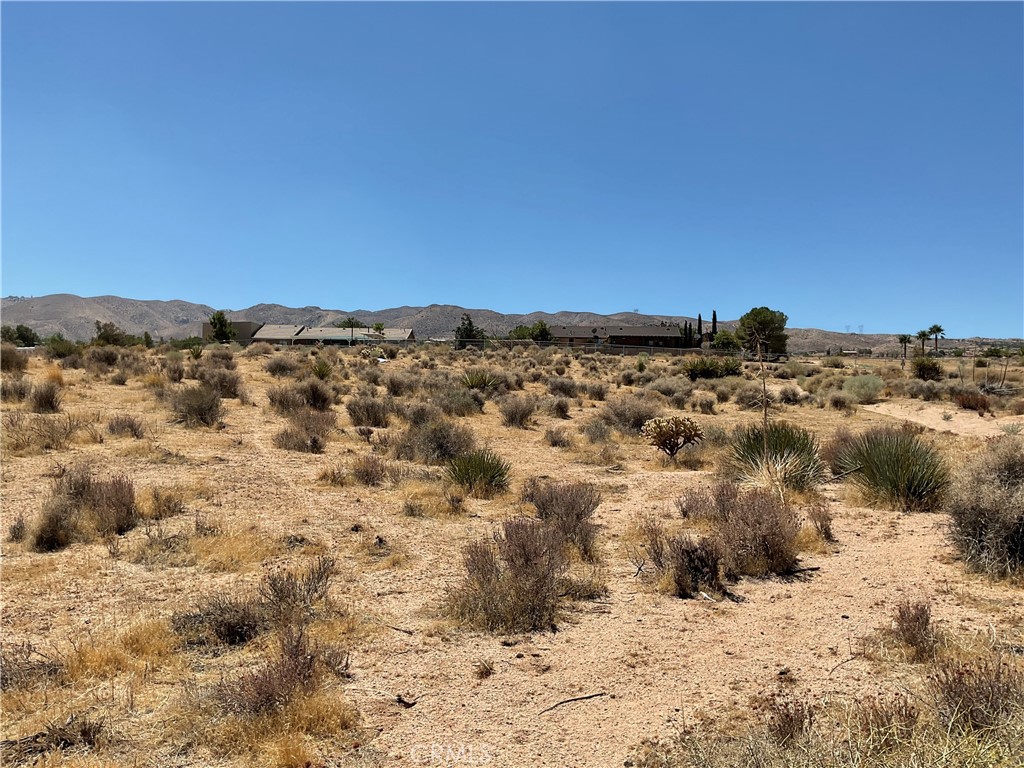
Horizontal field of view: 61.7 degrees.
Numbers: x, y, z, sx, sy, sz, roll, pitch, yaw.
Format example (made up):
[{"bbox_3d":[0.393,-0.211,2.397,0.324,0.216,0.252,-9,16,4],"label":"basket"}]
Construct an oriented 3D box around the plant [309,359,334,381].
[{"bbox_3d":[-6.644,-0.492,30.095,0.804,0.729,0.764,-1,3,-12],"label":"plant"}]

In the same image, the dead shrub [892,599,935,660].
[{"bbox_3d":[2.013,1.209,4.283,0.210,0.280,0.195,1,3,25],"label":"dead shrub"}]

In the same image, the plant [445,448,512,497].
[{"bbox_3d":[-0.356,0.926,8.948,0.682,0.463,0.648,0,3,-2],"label":"plant"}]

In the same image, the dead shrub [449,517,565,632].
[{"bbox_3d":[-0.025,1.038,4.806,0.655,0.574,0.574,0,3,0],"label":"dead shrub"}]

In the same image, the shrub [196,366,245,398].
[{"bbox_3d":[-8.163,-0.082,24.003,1.303,0.815,1.209,-1,3,-19],"label":"shrub"}]

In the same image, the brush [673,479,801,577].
[{"bbox_3d":[1.621,1.001,6.156,0.882,0.592,0.793,1,3,15],"label":"brush"}]

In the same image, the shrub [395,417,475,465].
[{"bbox_3d":[-1.035,0.734,11.469,1.065,0.600,0.958,0,3,-5],"label":"shrub"}]

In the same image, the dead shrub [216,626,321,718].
[{"bbox_3d":[-1.089,1.266,3.852,0.461,0.323,0.369,-1,3,-16],"label":"dead shrub"}]

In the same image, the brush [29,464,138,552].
[{"bbox_3d":[-3.302,0.936,6.593,0.817,0.608,0.800,-1,3,-27],"label":"brush"}]

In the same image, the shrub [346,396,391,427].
[{"bbox_3d":[-2.741,0.514,16.402,0.839,0.551,0.755,0,3,-10],"label":"shrub"}]

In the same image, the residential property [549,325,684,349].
[{"bbox_3d":[19.554,-8.518,162.000,24.800,4.144,12.000,0,3,7],"label":"residential property"}]

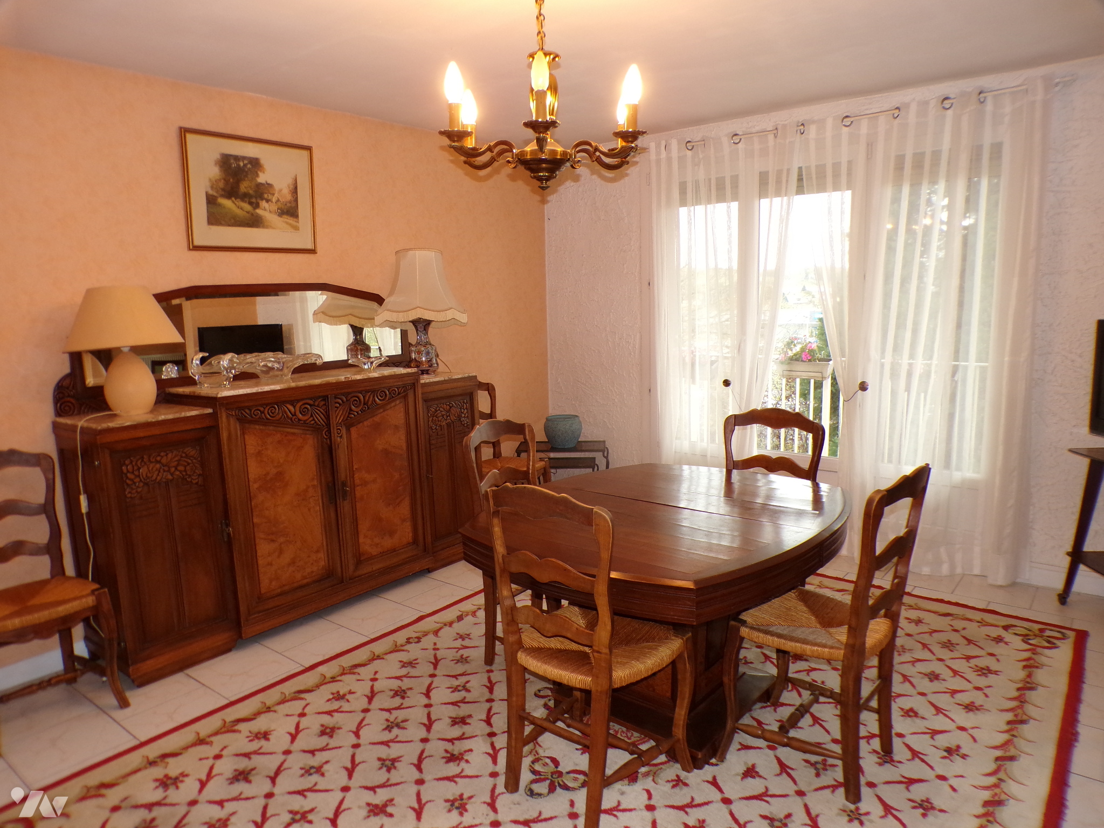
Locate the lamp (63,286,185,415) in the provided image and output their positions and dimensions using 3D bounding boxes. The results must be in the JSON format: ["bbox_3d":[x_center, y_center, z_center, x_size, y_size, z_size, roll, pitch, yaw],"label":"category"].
[{"bbox_3d":[-1.790,-0.260,3.204,0.445,0.515,0.445,6,12,39],"label":"lamp"}]

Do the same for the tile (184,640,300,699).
[{"bbox_3d":[-1.278,1.066,3.182,0.333,0.010,0.333,6,12,39],"label":"tile"}]

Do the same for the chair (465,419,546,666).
[{"bbox_3d":[-0.032,0.546,3.099,0.500,0.985,0.470,7,13,43],"label":"chair"}]

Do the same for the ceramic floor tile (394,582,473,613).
[{"bbox_3d":[-0.529,0.942,3.847,0.333,0.010,0.333,6,12,39],"label":"ceramic floor tile"}]

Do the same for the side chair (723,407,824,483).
[{"bbox_3d":[0.824,0.514,3.170,0.470,0.985,0.500,5,11,35],"label":"side chair"}]

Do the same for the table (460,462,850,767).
[{"bbox_3d":[0.395,0.702,2.815,1.130,0.745,1.325,6,12,39],"label":"table"}]

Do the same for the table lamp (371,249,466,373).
[{"bbox_3d":[-0.761,-0.574,4.425,0.530,0.700,0.530,-1,9,0],"label":"table lamp"}]

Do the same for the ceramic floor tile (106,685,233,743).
[{"bbox_3d":[-1.361,1.125,2.824,0.333,0.010,0.333,6,12,39],"label":"ceramic floor tile"}]

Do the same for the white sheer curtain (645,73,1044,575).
[{"bbox_3d":[1.468,-0.405,4.303,2.090,2.410,0.140,6,12,39],"label":"white sheer curtain"}]

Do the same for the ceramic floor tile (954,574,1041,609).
[{"bbox_3d":[2.205,0.884,3.802,0.333,0.010,0.333,6,12,39],"label":"ceramic floor tile"}]

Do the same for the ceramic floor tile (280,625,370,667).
[{"bbox_3d":[-0.945,1.034,3.335,0.333,0.010,0.333,6,12,39],"label":"ceramic floor tile"}]

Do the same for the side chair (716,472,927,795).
[{"bbox_3d":[0.846,0.631,2.432,0.500,0.985,0.470,7,12,41],"label":"side chair"}]

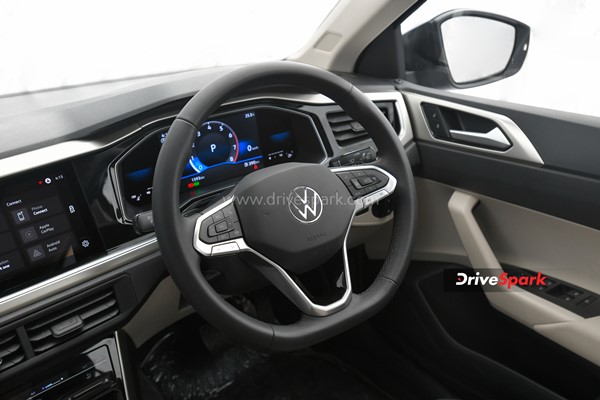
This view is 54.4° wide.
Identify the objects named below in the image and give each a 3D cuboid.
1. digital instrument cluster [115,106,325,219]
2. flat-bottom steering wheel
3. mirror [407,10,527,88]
[{"bbox_3d":[-0.112,-0.065,0.857,0.325,0.108,0.040,-18,3,-33],"label":"digital instrument cluster"},{"bbox_3d":[-0.016,0.002,0.745,0.370,0.352,0.095,-18,2,-33],"label":"flat-bottom steering wheel"},{"bbox_3d":[0.323,-0.288,1.110,0.225,0.148,0.115,-11,26,-21],"label":"mirror"}]

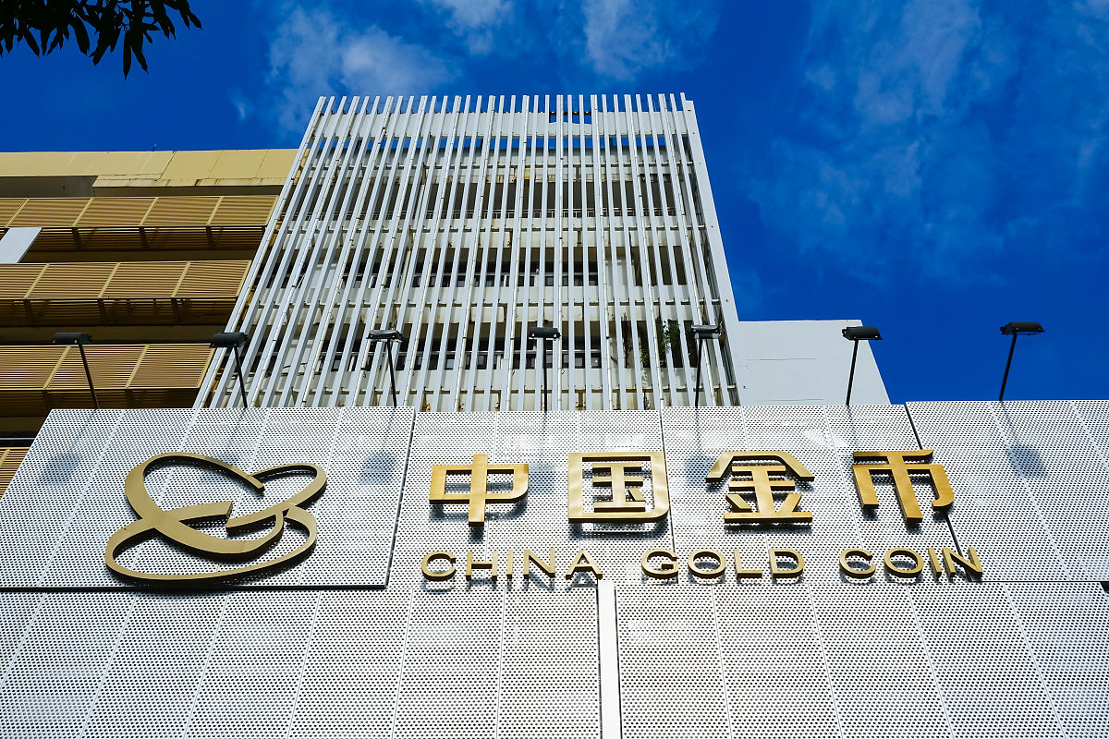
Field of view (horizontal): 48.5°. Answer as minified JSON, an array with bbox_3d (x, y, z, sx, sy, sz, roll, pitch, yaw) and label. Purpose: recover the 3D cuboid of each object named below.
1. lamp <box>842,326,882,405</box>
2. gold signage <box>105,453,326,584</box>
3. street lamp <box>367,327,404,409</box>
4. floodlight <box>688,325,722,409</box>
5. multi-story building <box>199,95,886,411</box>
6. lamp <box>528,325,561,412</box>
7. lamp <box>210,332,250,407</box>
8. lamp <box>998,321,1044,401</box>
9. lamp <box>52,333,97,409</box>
[{"bbox_3d":[3.948,-0.019,15.993,0.495,0.310,1.100,0,-55,1],"label":"lamp"},{"bbox_3d":[-3.904,1.721,14.516,2.270,2.227,0.100,0,-55,1],"label":"gold signage"},{"bbox_3d":[-2.172,0.014,16.109,0.479,0.295,1.100,0,-55,1],"label":"street lamp"},{"bbox_3d":[1.936,-0.011,16.035,0.440,0.409,1.100,0,-55,1],"label":"floodlight"},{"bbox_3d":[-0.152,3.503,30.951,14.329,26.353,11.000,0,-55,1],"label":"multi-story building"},{"bbox_3d":[-0.126,0.025,16.040,0.418,0.454,1.100,0,-55,1],"label":"lamp"},{"bbox_3d":[-4.186,0.030,16.140,0.518,0.247,1.100,0,-55,1],"label":"lamp"},{"bbox_3d":[6.015,-0.073,16.014,0.564,0.289,1.100,0,-55,1],"label":"lamp"},{"bbox_3d":[-6.223,0.045,16.173,0.532,0.241,1.100,0,-55,1],"label":"lamp"}]

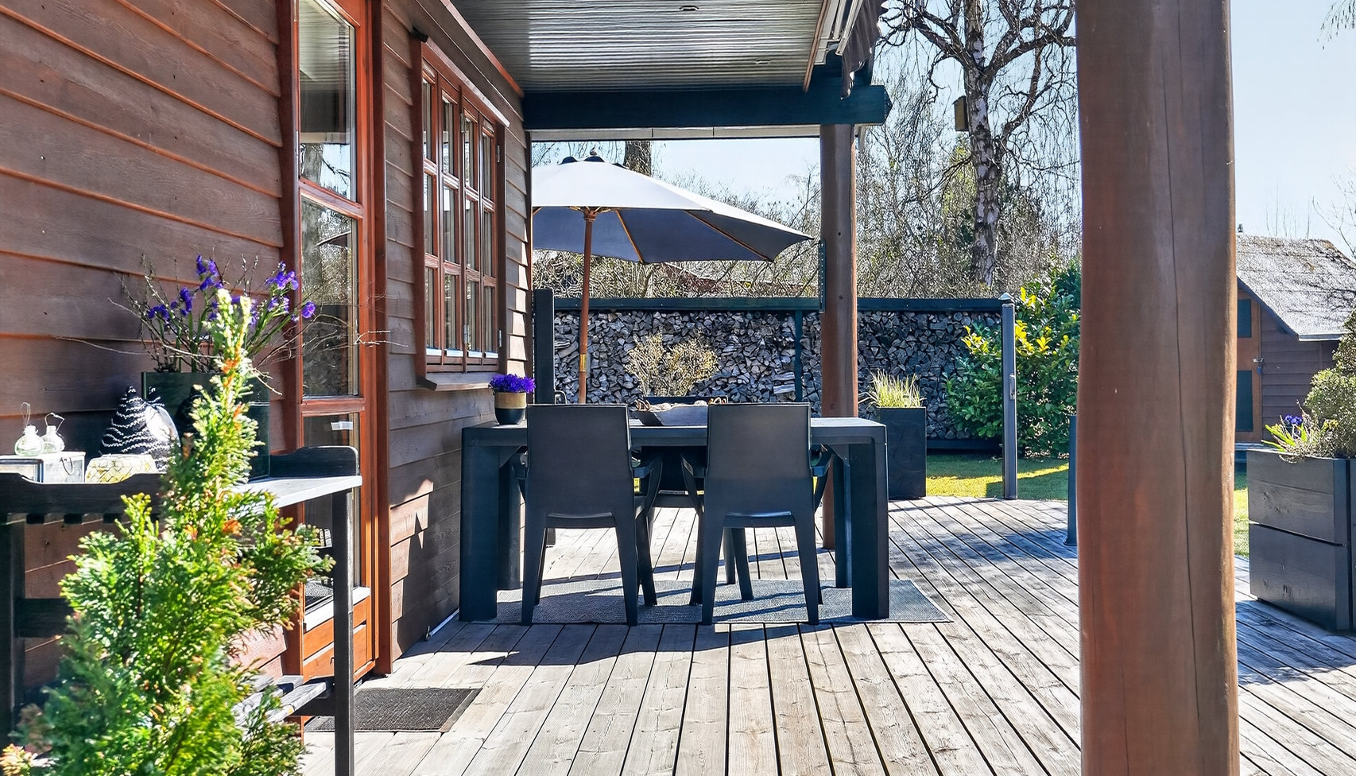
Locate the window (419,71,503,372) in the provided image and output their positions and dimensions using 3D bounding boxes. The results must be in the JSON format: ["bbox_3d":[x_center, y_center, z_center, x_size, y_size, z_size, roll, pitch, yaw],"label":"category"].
[{"bbox_3d":[-0.873,-0.623,6.541,0.080,1.090,1.800,-1,1,2],"label":"window"}]

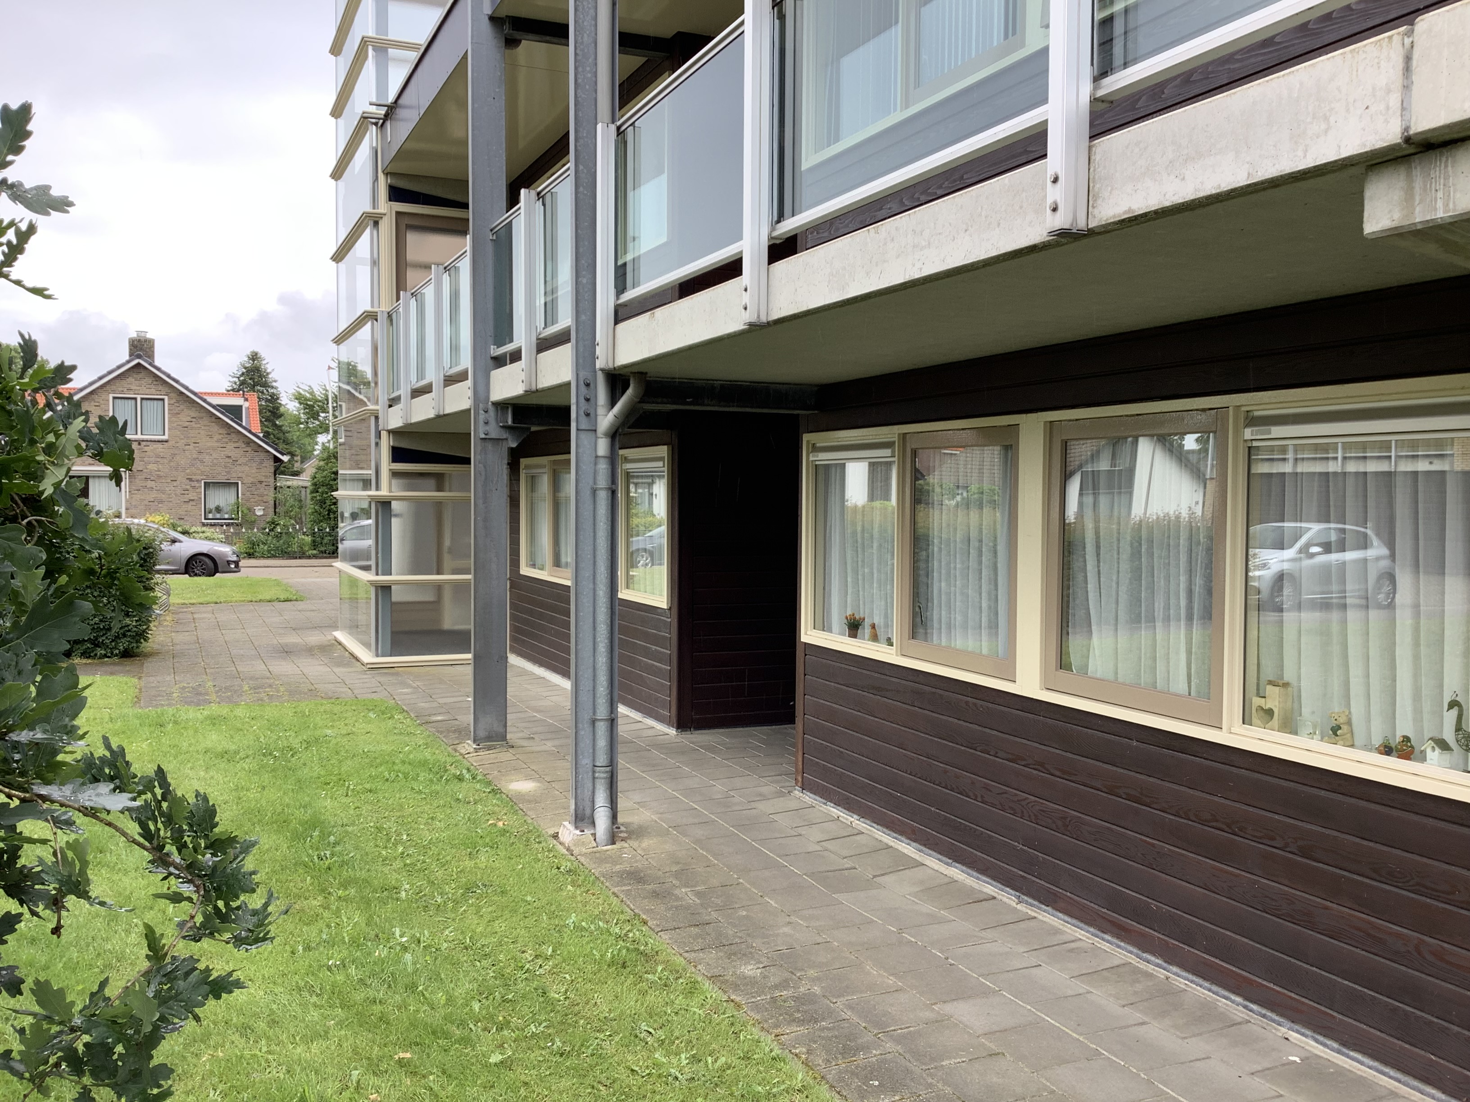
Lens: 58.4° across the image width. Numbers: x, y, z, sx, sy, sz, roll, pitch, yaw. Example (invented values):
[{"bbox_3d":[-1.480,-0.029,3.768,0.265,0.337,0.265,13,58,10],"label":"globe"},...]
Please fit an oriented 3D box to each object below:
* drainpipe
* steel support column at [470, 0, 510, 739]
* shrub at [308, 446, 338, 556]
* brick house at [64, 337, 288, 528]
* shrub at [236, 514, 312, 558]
[{"bbox_3d":[-0.599,0.300,6.978,0.279,2.484,0.130,-1,3,-23],"label":"drainpipe"},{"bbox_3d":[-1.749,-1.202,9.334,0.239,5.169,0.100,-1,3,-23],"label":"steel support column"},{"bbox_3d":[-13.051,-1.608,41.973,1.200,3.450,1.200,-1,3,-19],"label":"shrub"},{"bbox_3d":[-20.617,-3.693,46.544,9.000,7.250,9.000,-1,3,-19],"label":"brick house"},{"bbox_3d":[-14.530,-0.516,41.520,2.300,1.400,1.200,-1,3,-19],"label":"shrub"}]

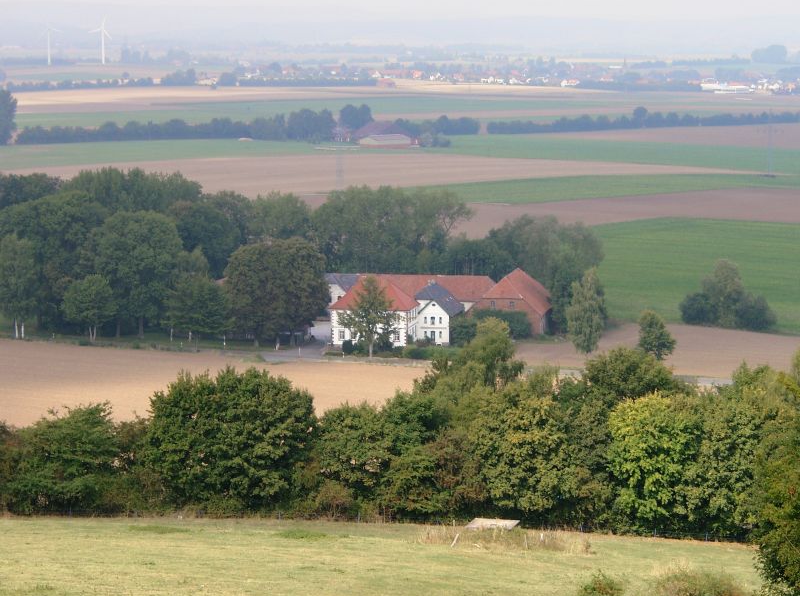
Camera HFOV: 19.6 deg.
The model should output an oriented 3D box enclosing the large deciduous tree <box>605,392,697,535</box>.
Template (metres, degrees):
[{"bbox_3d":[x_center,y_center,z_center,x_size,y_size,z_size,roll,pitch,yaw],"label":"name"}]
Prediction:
[{"bbox_3d":[24.255,15.802,222.000,8.800,13.200,8.800,0,7,0],"label":"large deciduous tree"}]

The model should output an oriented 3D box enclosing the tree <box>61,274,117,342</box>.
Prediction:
[{"bbox_3d":[-62.405,2.003,463.000,11.200,13.400,10.800,0,7,0],"label":"tree"}]

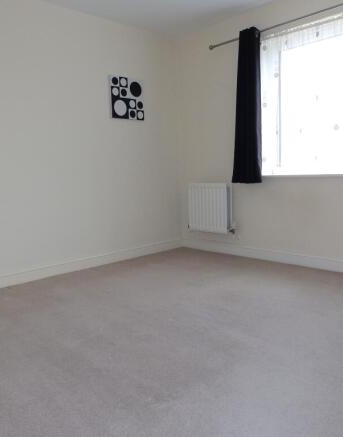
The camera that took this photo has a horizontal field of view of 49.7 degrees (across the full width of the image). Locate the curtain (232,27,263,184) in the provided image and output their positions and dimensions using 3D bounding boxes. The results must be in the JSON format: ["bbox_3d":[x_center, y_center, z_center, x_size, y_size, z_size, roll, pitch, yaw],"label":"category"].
[{"bbox_3d":[0.701,-1.020,3.450,0.250,1.378,0.130,5,10,44],"label":"curtain"}]

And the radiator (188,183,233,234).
[{"bbox_3d":[0.411,-0.114,3.897,0.488,0.514,0.105,5,10,44],"label":"radiator"}]

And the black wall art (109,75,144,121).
[{"bbox_3d":[-0.437,-1.185,3.690,0.394,0.399,0.040,-9,10,-41],"label":"black wall art"}]

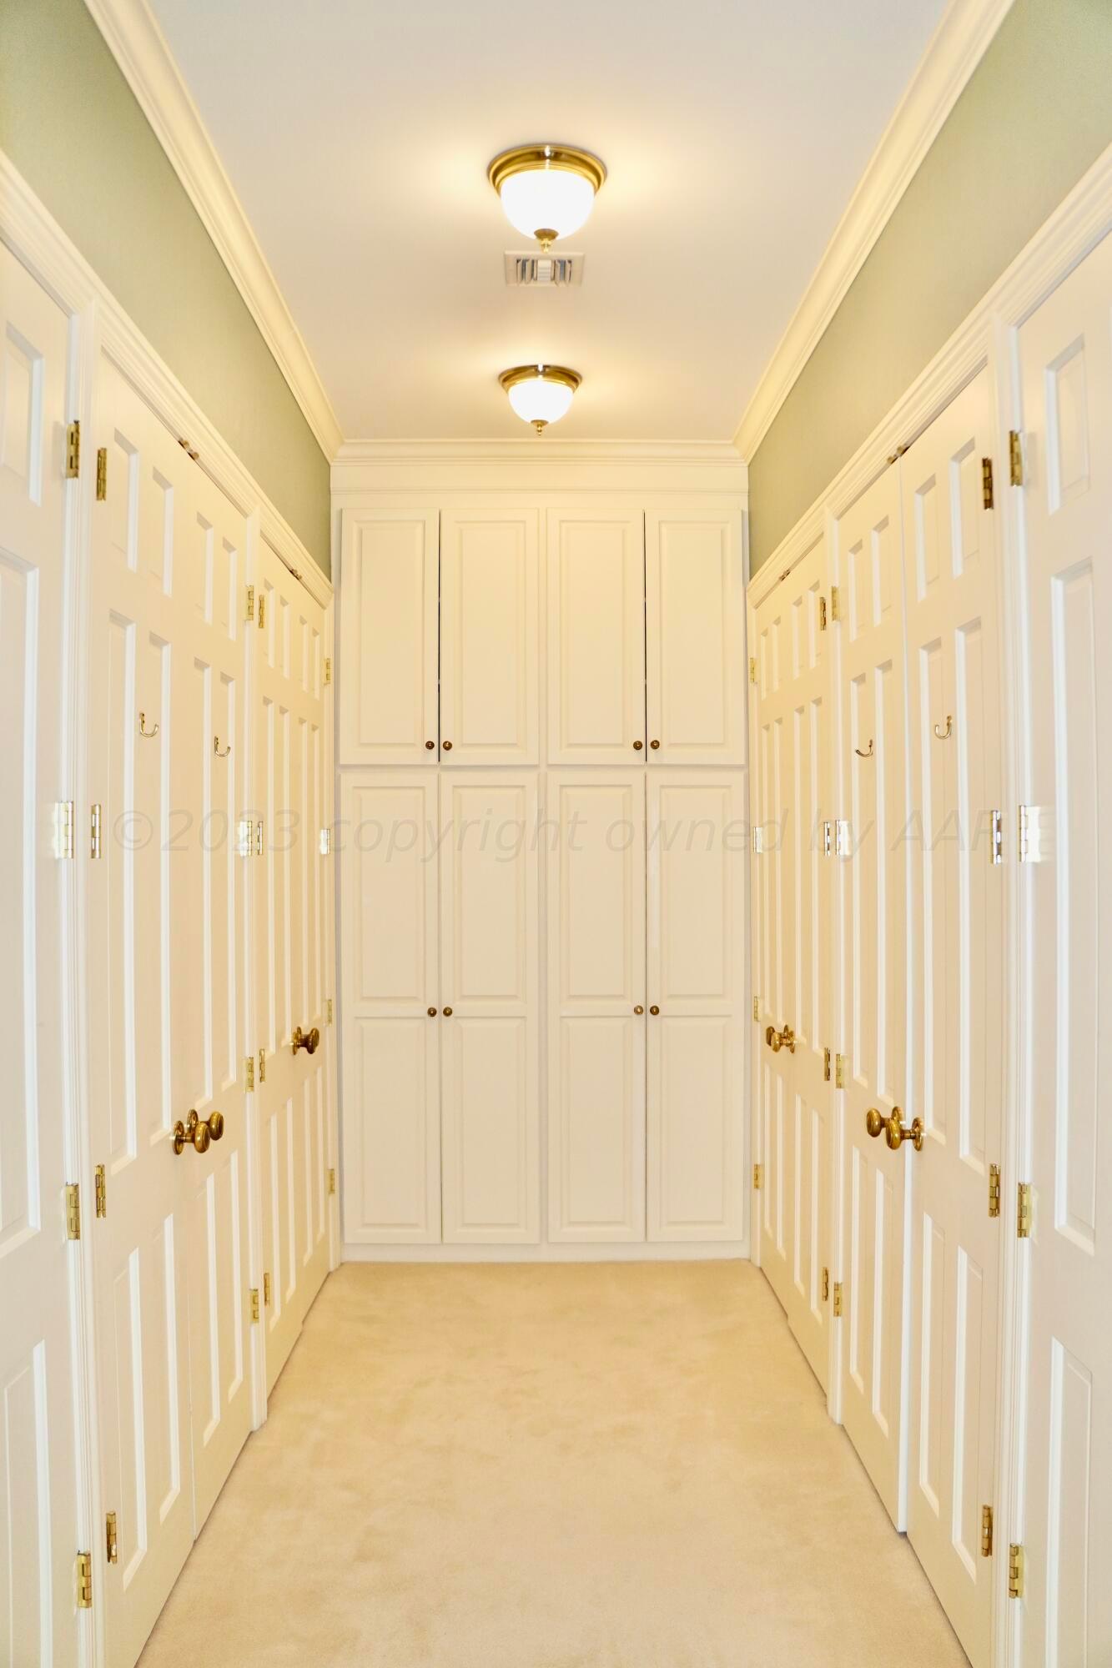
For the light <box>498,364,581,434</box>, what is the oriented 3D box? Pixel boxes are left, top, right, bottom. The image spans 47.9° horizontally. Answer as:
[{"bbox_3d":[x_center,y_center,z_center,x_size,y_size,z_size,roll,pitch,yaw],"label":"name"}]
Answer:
[{"bbox_3d":[-0.051,-1.378,4.060,0.275,0.180,0.275,0,0,-1],"label":"light"}]

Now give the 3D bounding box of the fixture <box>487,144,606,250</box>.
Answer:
[{"bbox_3d":[-0.020,-1.397,2.815,0.275,0.180,0.275,0,0,-1],"label":"fixture"}]

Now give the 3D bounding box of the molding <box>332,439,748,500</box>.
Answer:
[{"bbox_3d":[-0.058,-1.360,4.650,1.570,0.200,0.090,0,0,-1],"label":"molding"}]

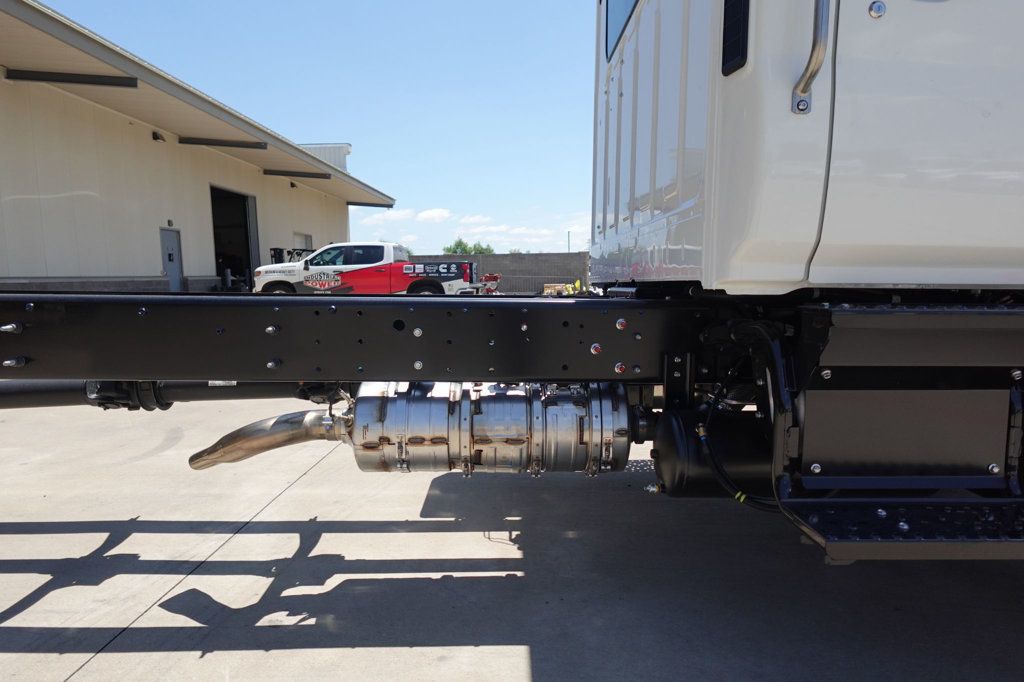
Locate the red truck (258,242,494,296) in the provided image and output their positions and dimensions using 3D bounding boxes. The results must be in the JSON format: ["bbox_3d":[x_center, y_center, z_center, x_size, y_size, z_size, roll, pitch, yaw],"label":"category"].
[{"bbox_3d":[-3.713,-1.653,15.147,6.080,1.920,2.080,0,7,3],"label":"red truck"}]

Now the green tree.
[{"bbox_3d":[-4.545,-8.439,59.414,5.500,4.600,5.000,0,7,0],"label":"green tree"}]

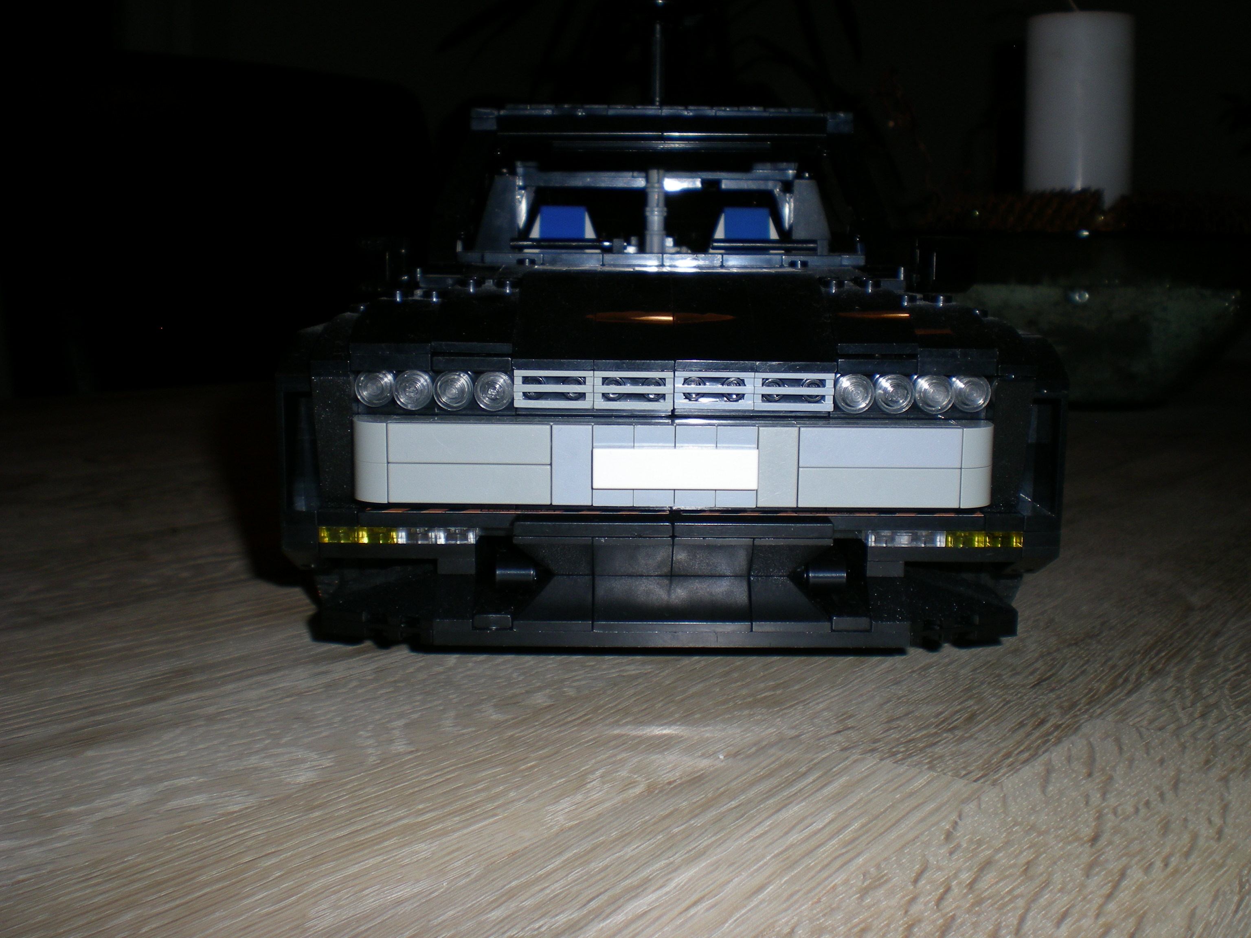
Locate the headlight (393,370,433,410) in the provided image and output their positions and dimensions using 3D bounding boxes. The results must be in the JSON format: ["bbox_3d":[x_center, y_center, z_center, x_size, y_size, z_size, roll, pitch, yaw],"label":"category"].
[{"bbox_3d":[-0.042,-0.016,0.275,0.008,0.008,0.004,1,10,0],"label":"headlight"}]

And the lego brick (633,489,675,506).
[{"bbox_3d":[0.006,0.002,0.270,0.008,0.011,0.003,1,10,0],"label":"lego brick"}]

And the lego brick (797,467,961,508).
[{"bbox_3d":[0.050,0.004,0.270,0.032,0.008,0.003,1,10,0],"label":"lego brick"}]

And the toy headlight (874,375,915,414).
[{"bbox_3d":[0.054,-0.015,0.276,0.008,0.008,0.005,1,9,0],"label":"toy headlight"}]

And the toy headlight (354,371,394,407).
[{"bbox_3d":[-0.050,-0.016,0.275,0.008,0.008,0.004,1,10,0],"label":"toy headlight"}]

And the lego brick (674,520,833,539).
[{"bbox_3d":[0.026,0.012,0.282,0.032,0.003,0.009,1,9,0],"label":"lego brick"}]

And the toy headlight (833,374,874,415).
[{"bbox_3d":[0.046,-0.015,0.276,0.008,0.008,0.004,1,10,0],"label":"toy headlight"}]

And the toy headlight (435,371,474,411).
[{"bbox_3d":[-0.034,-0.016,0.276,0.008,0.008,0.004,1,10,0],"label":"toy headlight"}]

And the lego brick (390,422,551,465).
[{"bbox_3d":[-0.030,-0.005,0.269,0.032,0.008,0.003,1,10,0],"label":"lego brick"}]

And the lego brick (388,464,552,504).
[{"bbox_3d":[-0.030,0.003,0.270,0.032,0.008,0.003,1,10,0],"label":"lego brick"}]

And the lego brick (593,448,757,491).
[{"bbox_3d":[0.010,0.000,0.266,0.032,0.008,0.003,1,10,0],"label":"lego brick"}]

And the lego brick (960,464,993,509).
[{"bbox_3d":[0.070,0.003,0.273,0.008,0.008,0.009,1,9,0],"label":"lego brick"}]

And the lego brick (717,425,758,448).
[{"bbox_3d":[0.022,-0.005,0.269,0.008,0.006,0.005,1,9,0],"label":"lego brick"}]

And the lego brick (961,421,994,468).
[{"bbox_3d":[0.070,-0.005,0.272,0.008,0.008,0.009,1,9,0],"label":"lego brick"}]

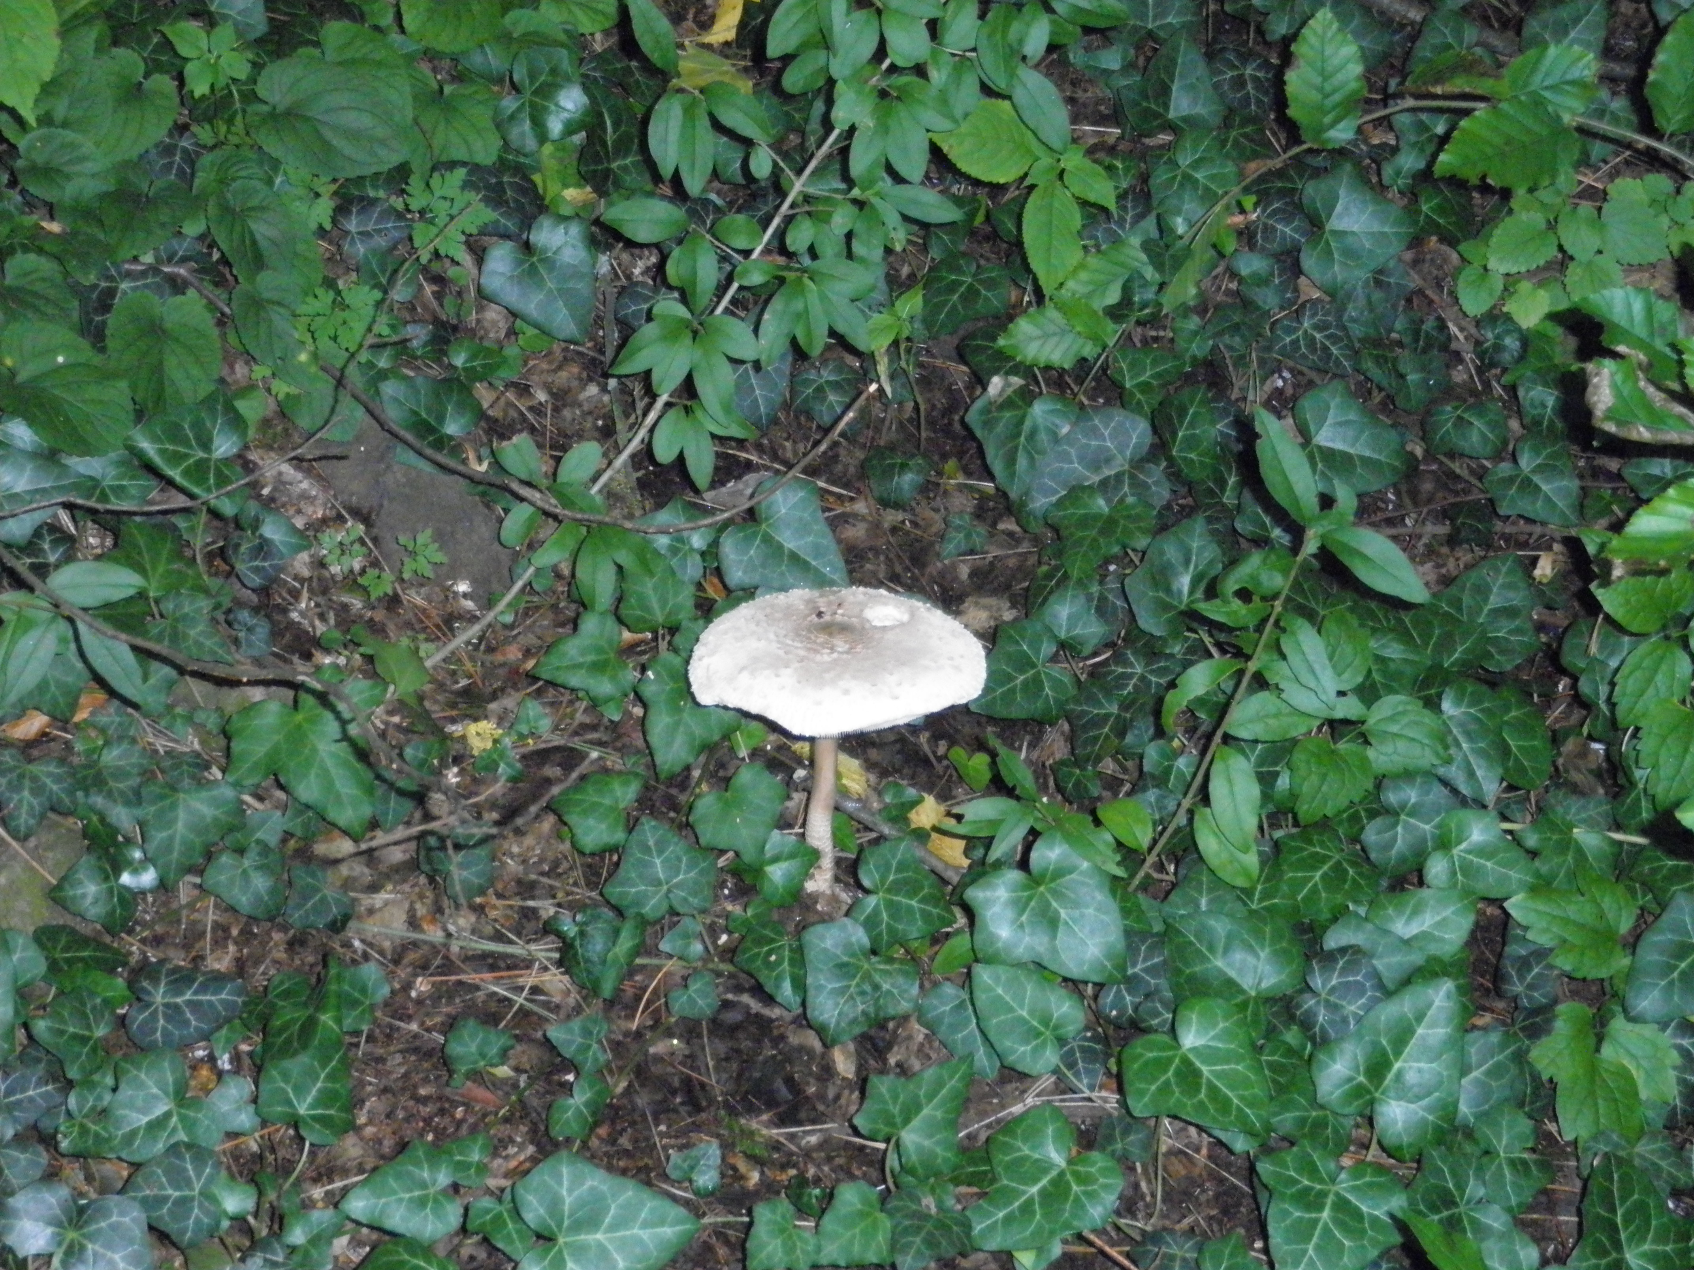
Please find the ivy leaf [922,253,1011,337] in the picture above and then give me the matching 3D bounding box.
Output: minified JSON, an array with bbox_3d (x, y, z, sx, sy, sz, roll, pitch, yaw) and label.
[{"bbox_3d":[0.062,-0.177,2.171,0.047,0.011,0.054,23,63,13],"label":"ivy leaf"}]

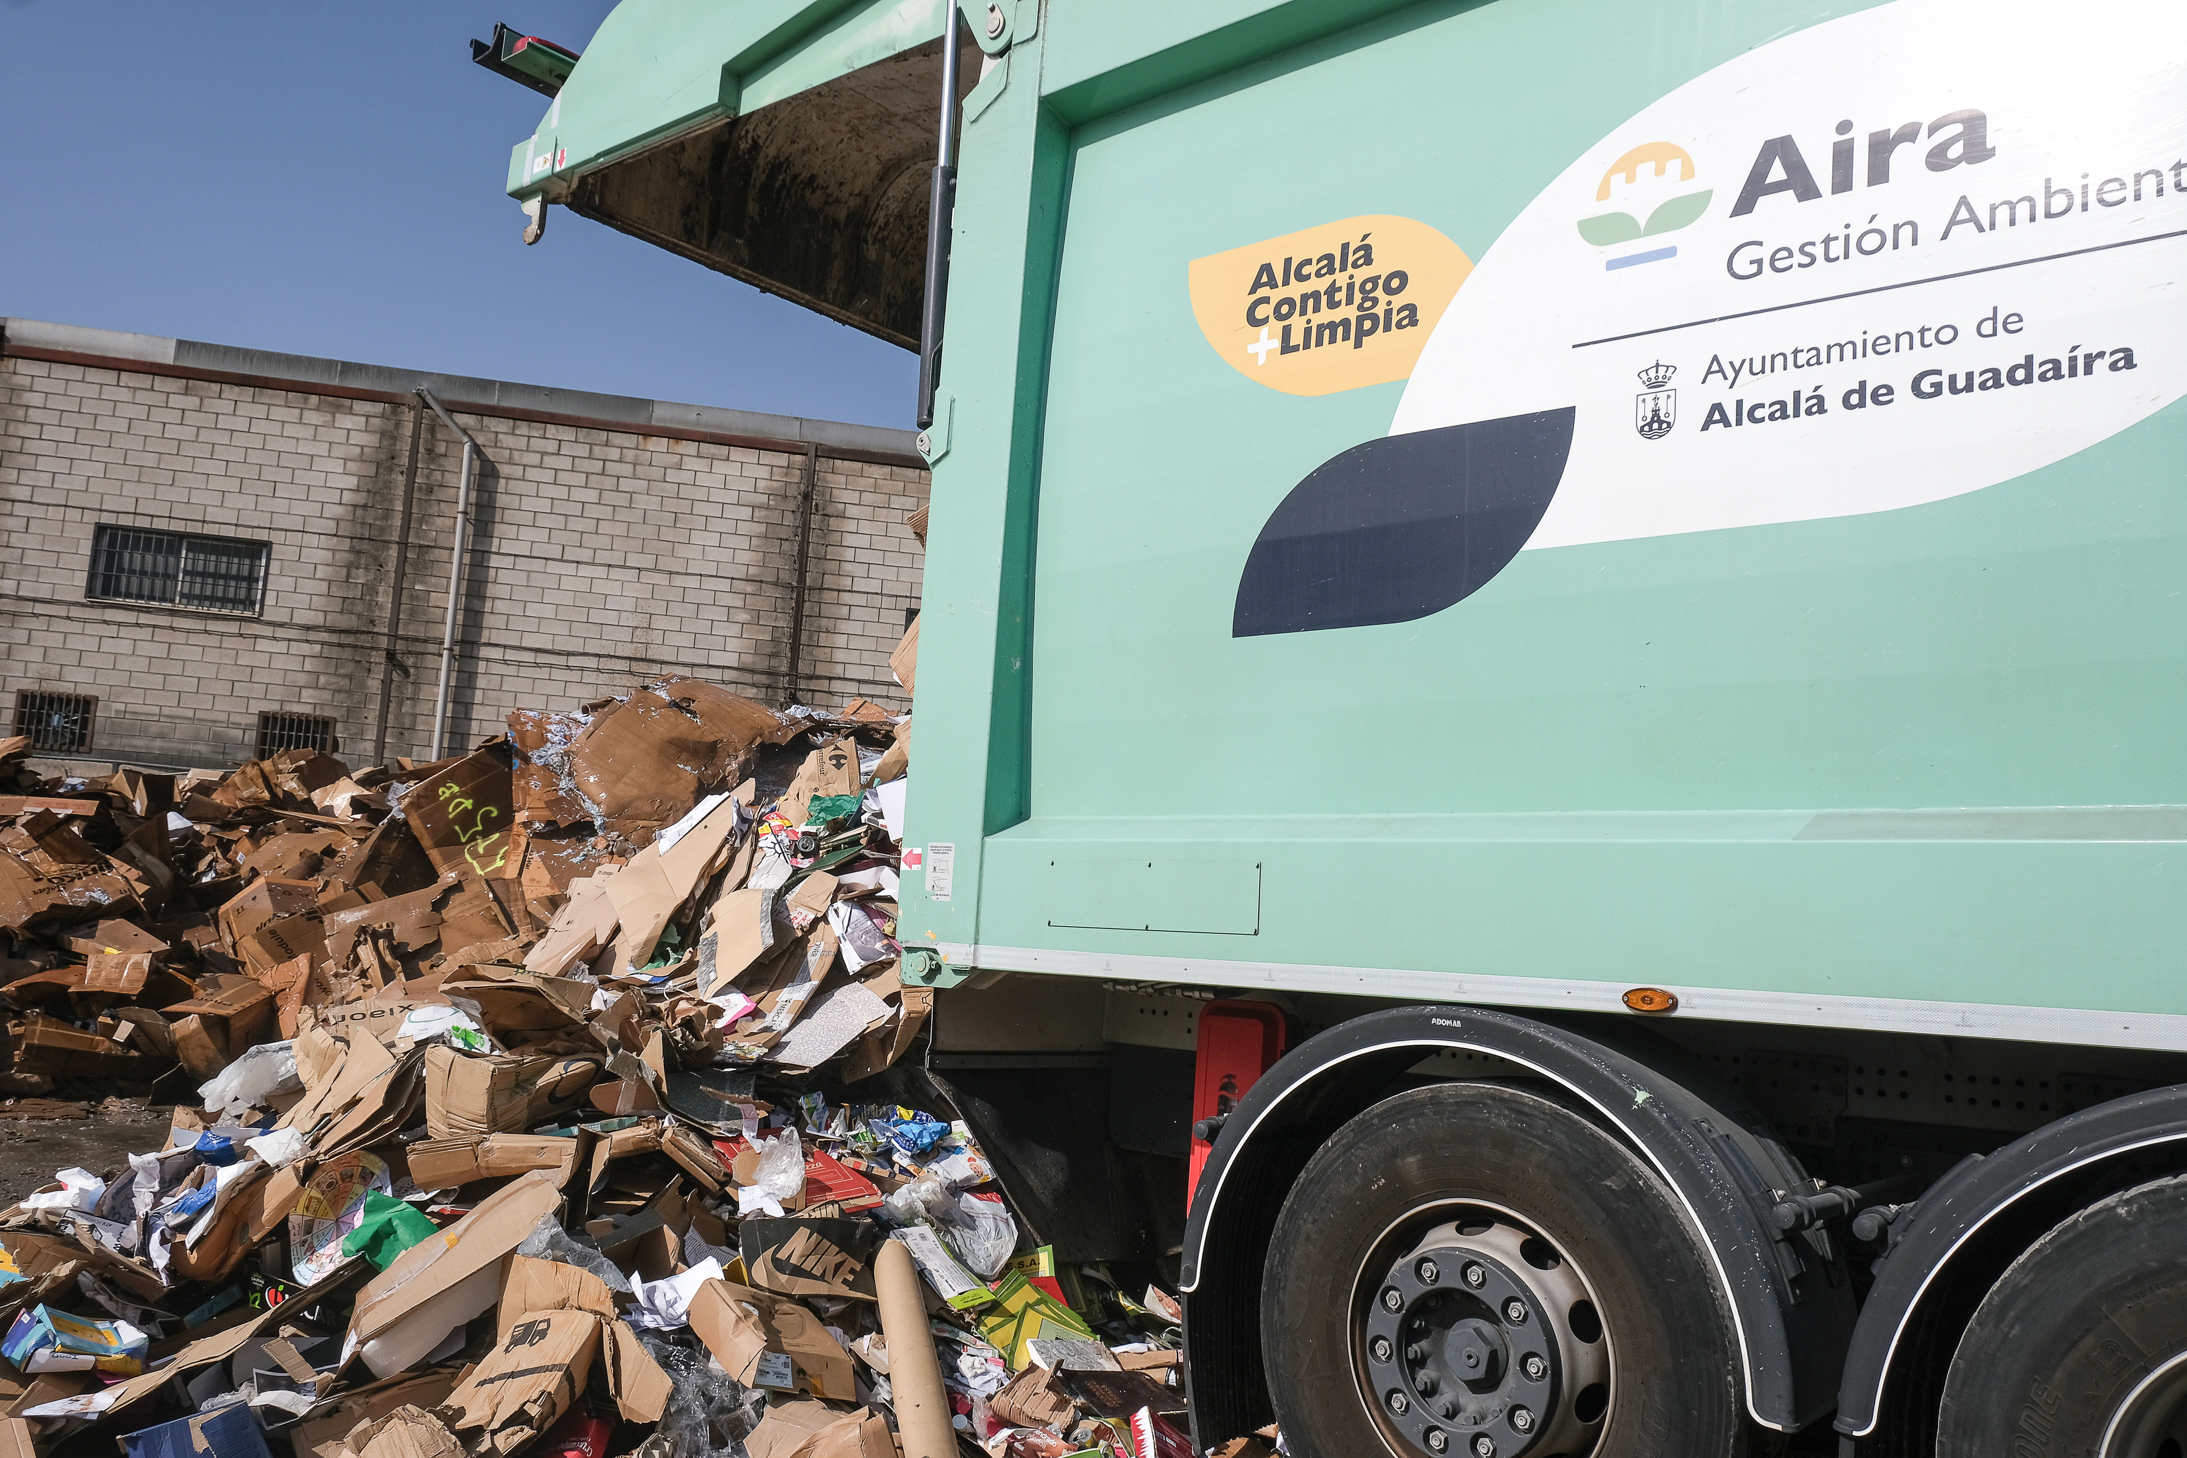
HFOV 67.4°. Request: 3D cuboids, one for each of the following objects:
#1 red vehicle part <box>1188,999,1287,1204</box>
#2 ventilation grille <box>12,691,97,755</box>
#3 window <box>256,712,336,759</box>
[{"bbox_3d":[0.418,1.059,4.357,0.272,0.665,0.190,-3,-9,38],"label":"red vehicle part"},{"bbox_3d":[-12.902,-0.085,20.365,0.910,0.700,0.090,5,-6,-11],"label":"ventilation grille"},{"bbox_3d":[-10.151,0.179,20.843,0.930,0.710,0.100,6,-6,-10],"label":"window"}]

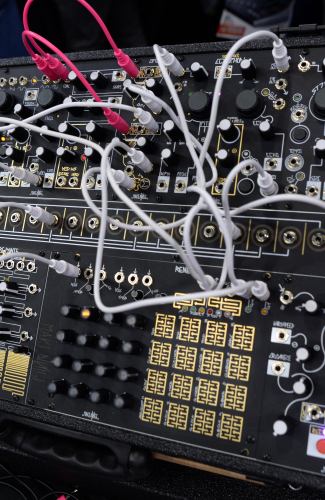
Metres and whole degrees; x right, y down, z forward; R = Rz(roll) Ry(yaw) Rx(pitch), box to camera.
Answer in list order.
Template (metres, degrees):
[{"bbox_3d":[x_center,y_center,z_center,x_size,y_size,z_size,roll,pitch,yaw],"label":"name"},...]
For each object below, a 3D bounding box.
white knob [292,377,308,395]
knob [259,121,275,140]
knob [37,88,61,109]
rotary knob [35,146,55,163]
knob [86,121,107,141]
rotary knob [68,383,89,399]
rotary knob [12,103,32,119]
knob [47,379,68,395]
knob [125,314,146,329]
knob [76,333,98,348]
[{"bbox_3d":[0.091,0.090,0.331,0.011,0.014,0.012,-4,78,20],"label":"white knob"},{"bbox_3d":[0.078,-0.090,0.373,0.012,0.015,0.013,-4,78,20],"label":"knob"},{"bbox_3d":[-0.103,-0.137,0.456,0.018,0.015,0.019,5,81,23],"label":"knob"},{"bbox_3d":[-0.104,-0.084,0.441,0.011,0.014,0.012,-4,78,20],"label":"rotary knob"},{"bbox_3d":[-0.058,-0.103,0.428,0.012,0.015,0.013,7,82,22],"label":"knob"},{"bbox_3d":[-0.066,0.110,0.393,0.011,0.015,0.012,-4,78,20],"label":"rotary knob"},{"bbox_3d":[-0.128,-0.127,0.460,0.012,0.015,0.013,-4,78,20],"label":"rotary knob"},{"bbox_3d":[-0.083,0.108,0.395,0.011,0.015,0.012,-5,77,21],"label":"knob"},{"bbox_3d":[-0.021,0.055,0.381,0.011,0.014,0.012,-4,78,20],"label":"knob"},{"bbox_3d":[-0.060,0.072,0.399,0.011,0.014,0.011,-4,77,20],"label":"knob"}]

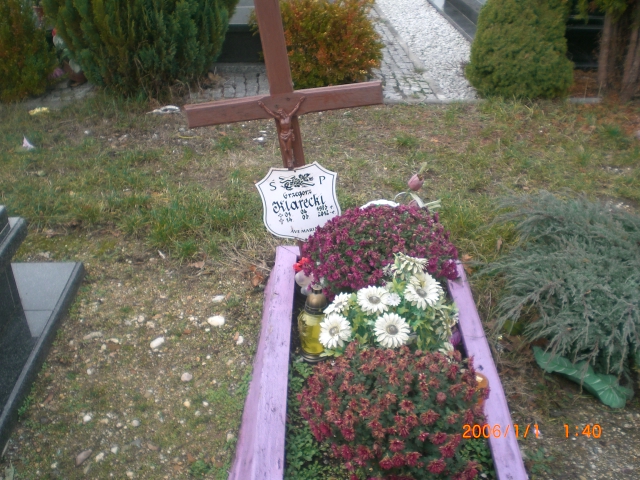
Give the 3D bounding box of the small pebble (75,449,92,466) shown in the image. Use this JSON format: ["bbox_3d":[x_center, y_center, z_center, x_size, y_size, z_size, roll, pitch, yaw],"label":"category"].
[{"bbox_3d":[-0.673,0.622,2.003,0.034,0.025,0.055,22,36,34],"label":"small pebble"}]

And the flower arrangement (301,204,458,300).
[{"bbox_3d":[0.216,0.069,2.582,0.540,0.360,0.500,0,29,0],"label":"flower arrangement"}]

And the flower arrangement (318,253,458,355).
[{"bbox_3d":[0.222,0.249,2.281,0.440,0.330,0.350,0,29,0],"label":"flower arrangement"}]

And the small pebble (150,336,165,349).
[{"bbox_3d":[-0.571,0.361,2.468,0.054,0.027,0.034,-22,36,-34],"label":"small pebble"}]

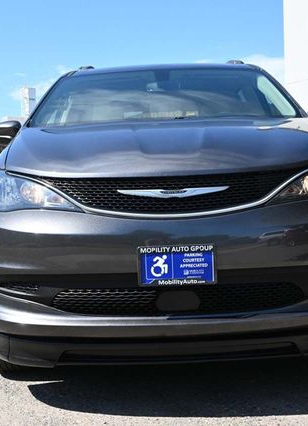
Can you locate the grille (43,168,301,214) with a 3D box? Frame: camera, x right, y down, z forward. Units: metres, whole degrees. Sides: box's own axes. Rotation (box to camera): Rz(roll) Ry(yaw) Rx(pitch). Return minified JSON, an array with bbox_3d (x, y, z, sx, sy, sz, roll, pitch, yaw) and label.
[{"bbox_3d":[0.084,-0.083,2.458,1.120,0.165,0.180,-2,4,1],"label":"grille"}]

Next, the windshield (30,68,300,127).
[{"bbox_3d":[0.080,-0.744,3.797,1.640,0.480,0.850,-2,4,1],"label":"windshield"}]

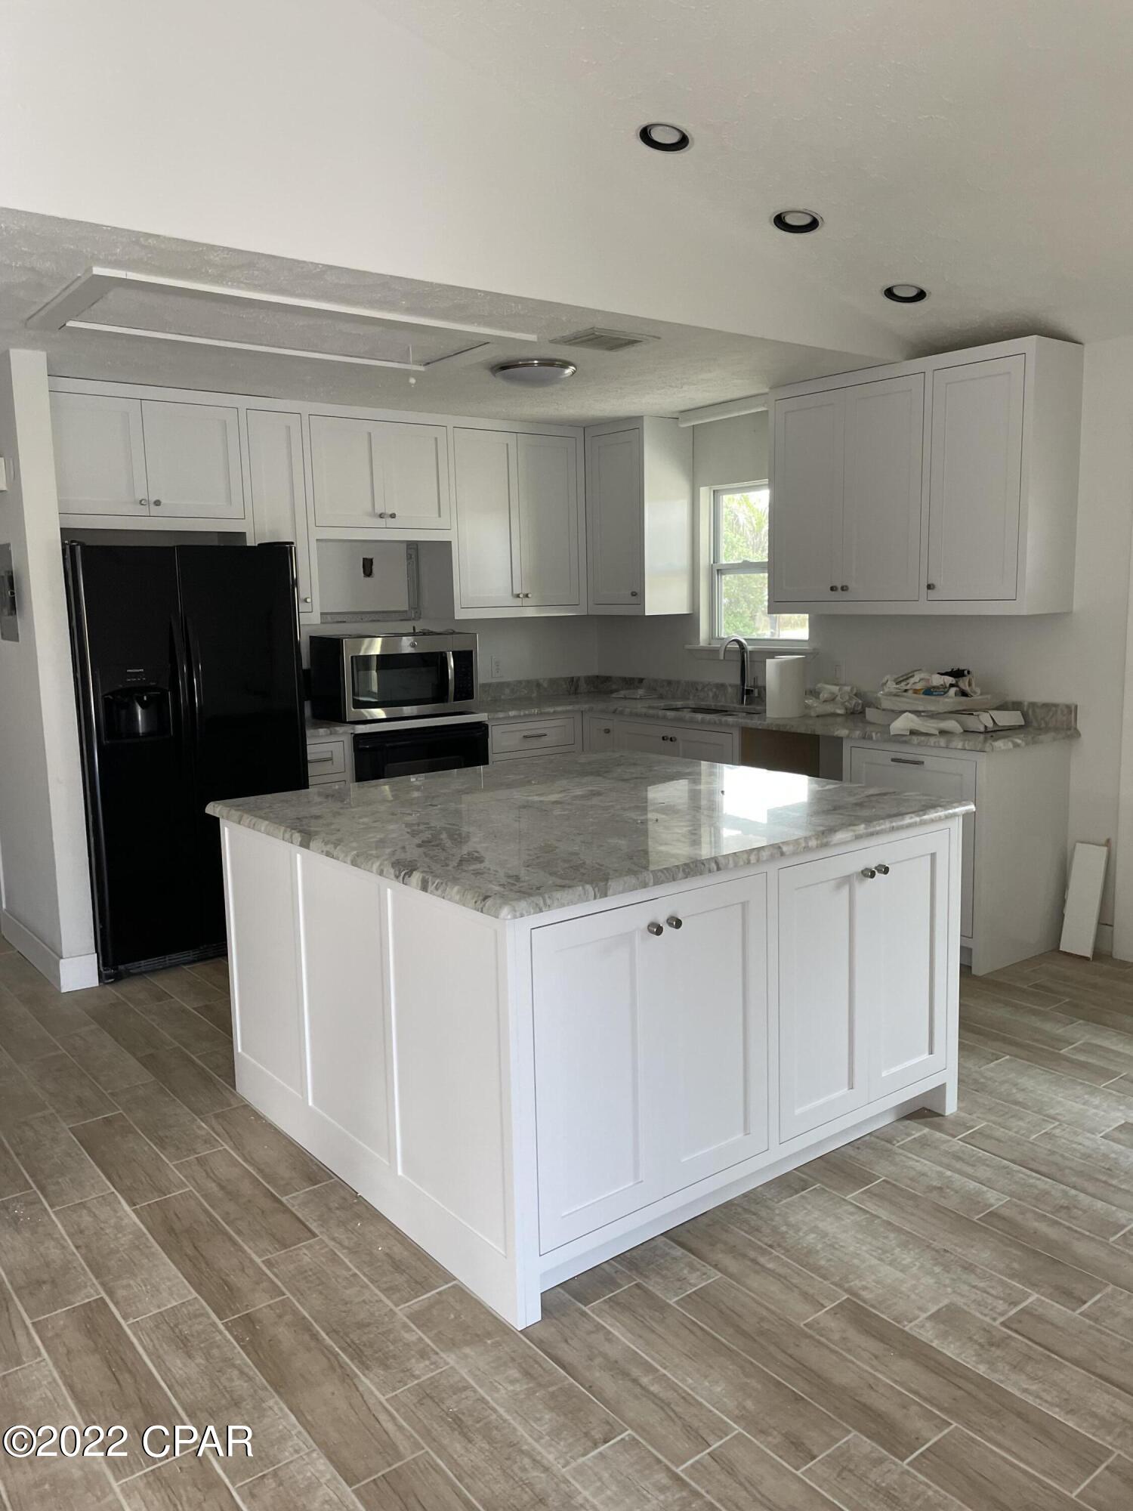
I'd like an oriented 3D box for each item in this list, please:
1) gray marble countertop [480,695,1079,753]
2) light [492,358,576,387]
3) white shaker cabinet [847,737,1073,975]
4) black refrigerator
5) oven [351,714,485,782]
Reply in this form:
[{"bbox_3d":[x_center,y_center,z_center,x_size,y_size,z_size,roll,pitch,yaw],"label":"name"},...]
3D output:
[{"bbox_3d":[0.653,-0.166,5.491,1.240,0.038,3.099,-7,10,-37],"label":"gray marble countertop"},{"bbox_3d":[-0.137,-1.556,4.691,0.356,0.078,0.356,-1,8,0],"label":"light"},{"bbox_3d":[1.642,0.367,4.815,0.607,0.873,0.663,-7,10,-37],"label":"white shaker cabinet"},{"bbox_3d":[-1.727,-0.037,5.024,0.902,1.759,0.811,-7,10,-37],"label":"black refrigerator"},{"bbox_3d":[-0.868,0.253,5.874,0.761,0.917,0.645,-7,10,-37],"label":"oven"}]

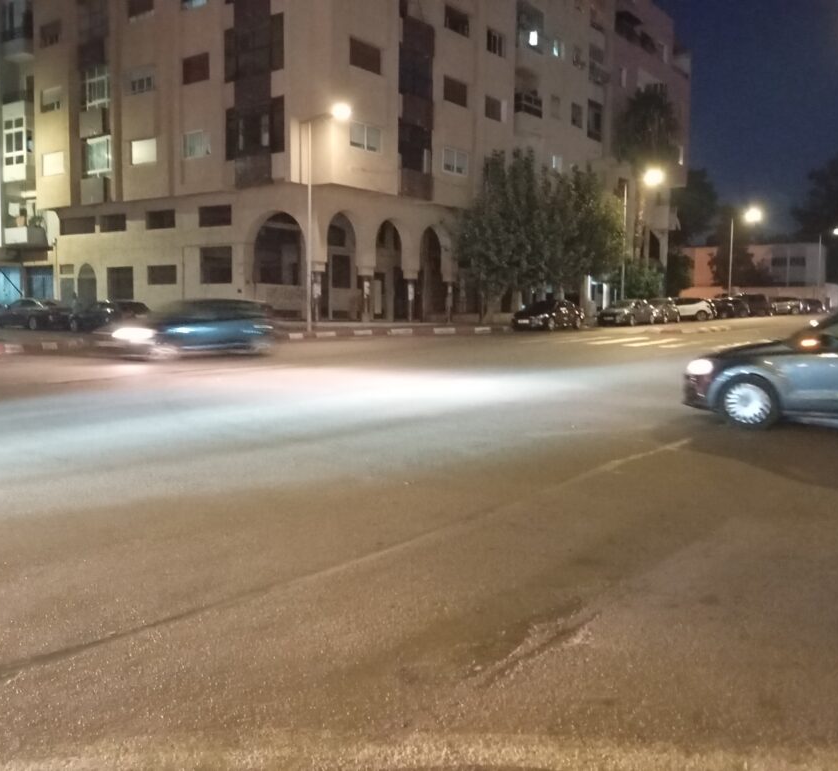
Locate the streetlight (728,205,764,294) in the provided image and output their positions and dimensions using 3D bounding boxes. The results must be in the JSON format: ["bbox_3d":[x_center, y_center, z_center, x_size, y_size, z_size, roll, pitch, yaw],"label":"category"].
[{"bbox_3d":[26.641,-10.141,68.001,2.200,8.846,0.400,5,7,37],"label":"streetlight"}]

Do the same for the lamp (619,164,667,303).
[{"bbox_3d":[12.452,-7.807,46.510,2.200,8.688,0.400,5,7,37],"label":"lamp"}]

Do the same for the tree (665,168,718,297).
[{"bbox_3d":[24.678,-12.944,75.330,6.800,12.876,6.800,5,7,36],"label":"tree"}]

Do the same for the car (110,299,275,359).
[{"bbox_3d":[-5.491,-1.451,20.424,4.050,1.470,1.750,-4,7,-37],"label":"car"}]

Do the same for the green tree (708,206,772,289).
[{"bbox_3d":[31.455,-12.064,80.477,6.400,10.052,6.200,5,7,36],"label":"green tree"}]

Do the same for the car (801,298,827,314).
[{"bbox_3d":[40.970,-8.233,86.000,1.780,1.480,4.200,5,7,39],"label":"car"}]

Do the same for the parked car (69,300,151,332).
[{"bbox_3d":[-13.521,-3.062,36.500,4.200,1.470,1.780,4,6,30],"label":"parked car"}]

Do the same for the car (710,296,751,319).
[{"bbox_3d":[24.247,-6.003,64.500,1.790,1.530,4.200,5,7,39],"label":"car"}]

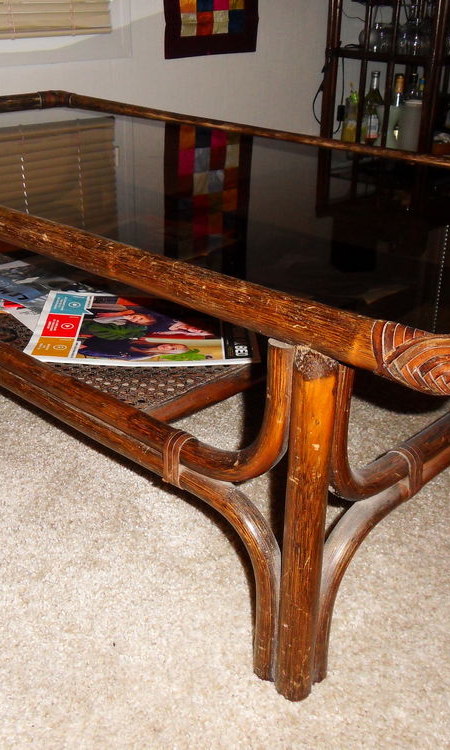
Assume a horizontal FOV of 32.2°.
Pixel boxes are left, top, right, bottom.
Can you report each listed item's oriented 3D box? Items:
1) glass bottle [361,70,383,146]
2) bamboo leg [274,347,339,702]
[{"bbox_3d":[0.641,-1.153,3.380,0.077,0.305,0.077,1,25,0],"label":"glass bottle"},{"bbox_3d":[0.076,0.156,0.737,0.043,0.393,0.043,1,25,-1],"label":"bamboo leg"}]

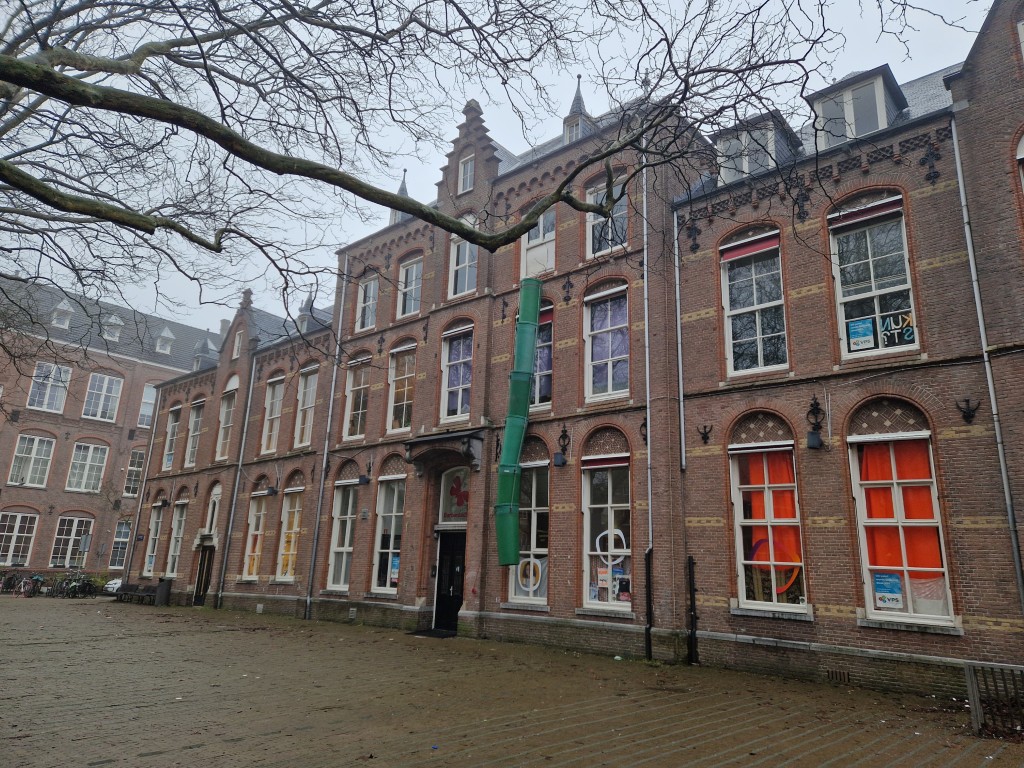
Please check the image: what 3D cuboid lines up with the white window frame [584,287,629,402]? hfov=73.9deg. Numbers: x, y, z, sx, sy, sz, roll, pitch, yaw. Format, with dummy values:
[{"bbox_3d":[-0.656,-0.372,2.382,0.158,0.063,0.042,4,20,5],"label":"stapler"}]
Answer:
[{"bbox_3d":[2.362,-1.085,16.811,1.223,2.997,0.220,-11,-20,40],"label":"white window frame"}]

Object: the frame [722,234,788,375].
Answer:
[{"bbox_3d":[5.332,-1.824,14.971,1.242,3.251,0.220,-11,-19,38],"label":"frame"}]

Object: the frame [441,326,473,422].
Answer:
[{"bbox_3d":[-1.537,-0.264,19.163,1.250,2.631,0.180,-11,-20,40],"label":"frame"}]

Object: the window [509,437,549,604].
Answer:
[{"bbox_3d":[0.412,3.168,16.118,1.250,3.856,0.200,-11,-19,41],"label":"window"}]

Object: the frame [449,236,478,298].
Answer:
[{"bbox_3d":[-1.396,-3.551,20.034,1.220,1.973,0.180,-11,-20,40],"label":"frame"}]

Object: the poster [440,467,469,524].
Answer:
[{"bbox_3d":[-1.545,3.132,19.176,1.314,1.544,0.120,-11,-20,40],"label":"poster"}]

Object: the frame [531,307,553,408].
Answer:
[{"bbox_3d":[0.545,-0.643,17.097,1.220,2.621,0.150,-11,-19,41],"label":"frame"}]

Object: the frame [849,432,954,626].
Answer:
[{"bbox_3d":[6.340,2.332,11.184,1.260,3.027,0.150,-11,-19,41],"label":"frame"}]

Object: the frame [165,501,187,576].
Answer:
[{"bbox_3d":[-14.392,6.706,29.431,0.950,3.065,0.220,-11,-20,40],"label":"frame"}]

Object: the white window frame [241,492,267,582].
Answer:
[{"bbox_3d":[-9.291,5.525,24.622,1.200,3.062,0.150,-11,-19,41],"label":"white window frame"}]

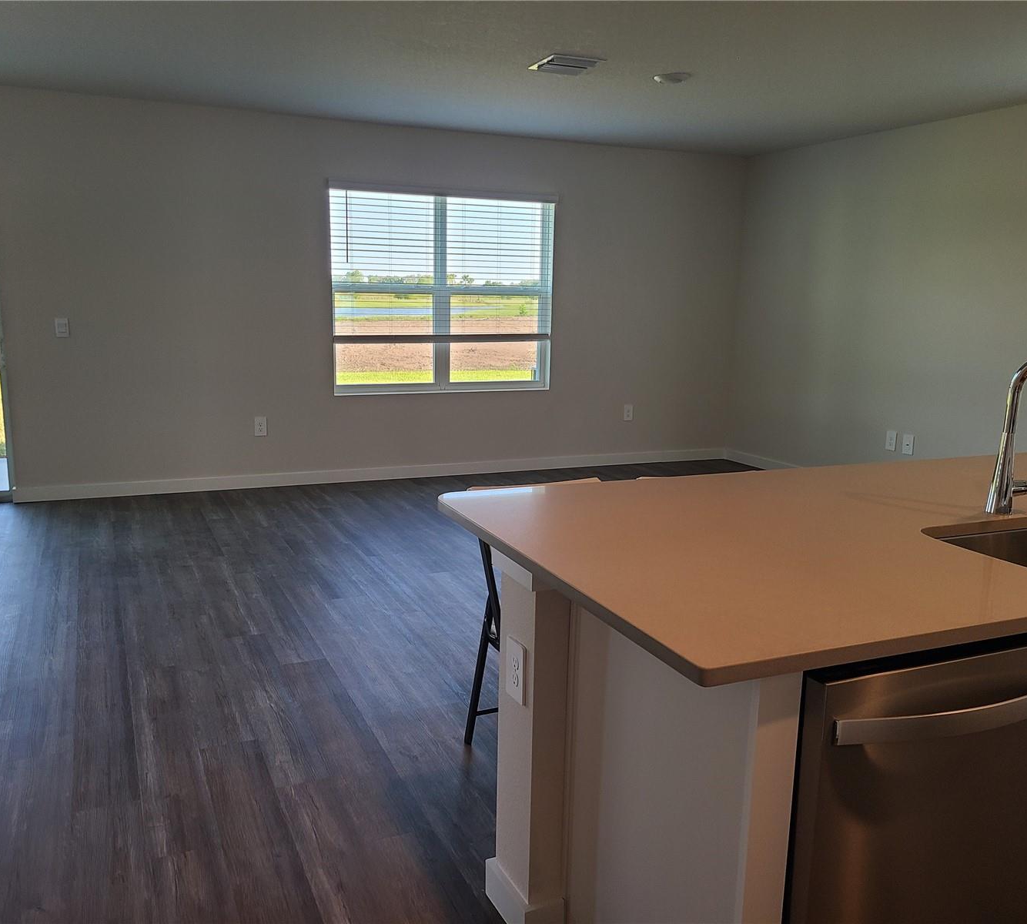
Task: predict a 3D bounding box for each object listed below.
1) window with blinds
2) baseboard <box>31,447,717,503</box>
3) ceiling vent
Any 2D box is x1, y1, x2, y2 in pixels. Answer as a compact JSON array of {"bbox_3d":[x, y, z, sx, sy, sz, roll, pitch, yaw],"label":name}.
[{"bbox_3d":[-0.522,-1.296,7.143,1.799,1.526,0.120,-3,11,-23],"label":"window with blinds"},{"bbox_3d":[-0.700,0.076,7.285,5.733,0.097,0.016,-3,11,-23],"label":"baseboard"},{"bbox_3d":[0.283,-2.075,4.847,0.289,0.025,0.336,-3,11,-23],"label":"ceiling vent"}]

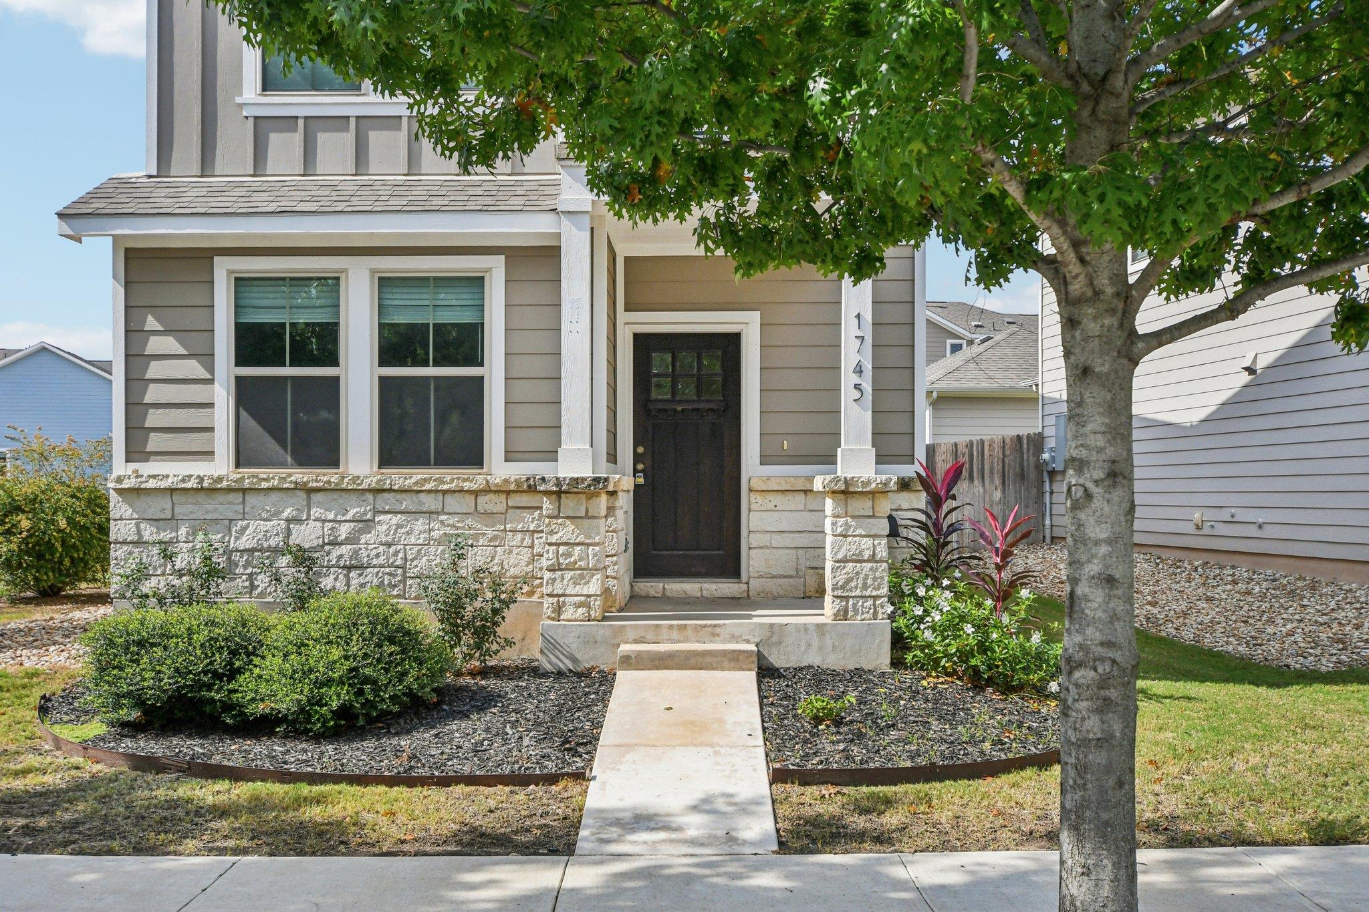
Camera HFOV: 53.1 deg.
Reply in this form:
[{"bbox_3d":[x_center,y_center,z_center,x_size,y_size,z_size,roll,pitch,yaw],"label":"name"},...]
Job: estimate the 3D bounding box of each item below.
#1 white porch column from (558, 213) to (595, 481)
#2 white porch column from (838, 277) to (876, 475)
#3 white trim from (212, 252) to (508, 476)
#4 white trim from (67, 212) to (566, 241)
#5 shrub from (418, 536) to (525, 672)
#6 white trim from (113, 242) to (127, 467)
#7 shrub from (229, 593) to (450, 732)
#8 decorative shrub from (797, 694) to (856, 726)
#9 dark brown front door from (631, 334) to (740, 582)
[{"bbox_3d":[-0.743,-0.778,9.363,0.212,1.818,0.212,0,-1,0],"label":"white porch column"},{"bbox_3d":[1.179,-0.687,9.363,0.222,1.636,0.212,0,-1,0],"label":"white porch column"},{"bbox_3d":[-2.381,-0.664,10.060,2.136,1.603,0.101,0,-1,0],"label":"white trim"},{"bbox_3d":[-2.671,-1.651,9.780,3.600,0.160,0.050,0,-1,1],"label":"white trim"},{"bbox_3d":[-1.460,1.010,9.444,0.707,0.889,0.657,0,-1,0],"label":"shrub"},{"bbox_3d":[-4.141,-0.727,10.050,0.098,1.707,0.061,0,-1,0],"label":"white trim"},{"bbox_3d":[-2.134,1.285,8.520,1.330,0.820,1.200,0,-1,1],"label":"shrub"},{"bbox_3d":[0.844,1.510,8.150,0.360,0.180,0.310,0,-1,1],"label":"decorative shrub"},{"bbox_3d":[0.022,0.000,11.383,0.899,2.040,0.061,0,-1,0],"label":"dark brown front door"}]

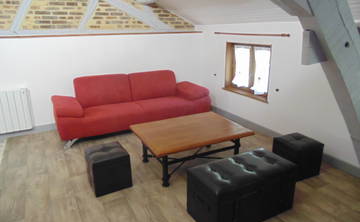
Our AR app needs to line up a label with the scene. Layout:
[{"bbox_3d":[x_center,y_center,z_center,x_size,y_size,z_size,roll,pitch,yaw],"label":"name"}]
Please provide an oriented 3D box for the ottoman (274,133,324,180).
[{"bbox_3d":[1.218,0.473,2.722,0.333,0.341,0.345,-8,18,-22],"label":"ottoman"}]

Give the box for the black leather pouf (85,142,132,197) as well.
[{"bbox_3d":[-0.700,0.560,2.553,0.335,0.341,0.342,-11,19,-29],"label":"black leather pouf"}]

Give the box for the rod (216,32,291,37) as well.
[{"bbox_3d":[0.918,-1.062,3.615,0.060,0.040,1.497,-10,19,-26],"label":"rod"}]

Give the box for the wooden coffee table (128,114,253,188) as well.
[{"bbox_3d":[0.117,0.403,2.909,1.102,0.410,0.831,-9,18,-26],"label":"wooden coffee table"}]

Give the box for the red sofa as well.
[{"bbox_3d":[-0.689,-0.160,4.132,2.385,0.819,0.801,-10,19,-26],"label":"red sofa"}]

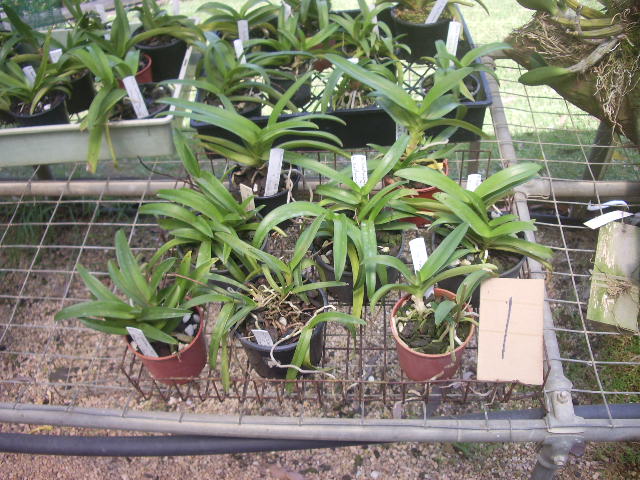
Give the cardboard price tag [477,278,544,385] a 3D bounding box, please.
[{"bbox_3d":[0.234,0.111,0.793,0.077,0.005,0.126,2,85,8],"label":"cardboard price tag"}]

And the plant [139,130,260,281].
[{"bbox_3d":[-0.163,-0.042,0.887,0.175,0.125,0.180,0,48,5],"label":"plant"}]

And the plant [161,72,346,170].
[{"bbox_3d":[-0.104,-0.172,0.983,0.285,0.135,0.155,0,48,5],"label":"plant"}]

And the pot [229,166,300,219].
[{"bbox_3d":[-0.082,-0.071,1.027,0.112,0.090,0.112,-2,48,3],"label":"pot"}]

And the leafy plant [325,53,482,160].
[{"bbox_3d":[0.127,-0.188,0.971,0.235,0.145,0.150,0,48,5],"label":"leafy plant"}]

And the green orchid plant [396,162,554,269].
[{"bbox_3d":[0.204,-0.025,0.836,0.210,0.120,0.140,0,47,5],"label":"green orchid plant"}]

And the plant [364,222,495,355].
[{"bbox_3d":[0.138,0.058,0.802,0.165,0.110,0.145,0,48,5],"label":"plant"}]

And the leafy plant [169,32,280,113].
[{"bbox_3d":[-0.163,-0.269,1.076,0.195,0.135,0.150,0,48,5],"label":"leafy plant"}]

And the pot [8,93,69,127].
[{"bbox_3d":[-0.505,-0.221,1.197,0.118,0.098,0.118,0,47,5],"label":"pot"}]

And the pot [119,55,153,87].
[{"bbox_3d":[-0.368,-0.306,1.272,0.100,0.087,0.100,-3,47,3],"label":"pot"}]

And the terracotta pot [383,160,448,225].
[{"bbox_3d":[0.151,-0.076,1.016,0.098,0.087,0.098,0,47,5],"label":"terracotta pot"}]

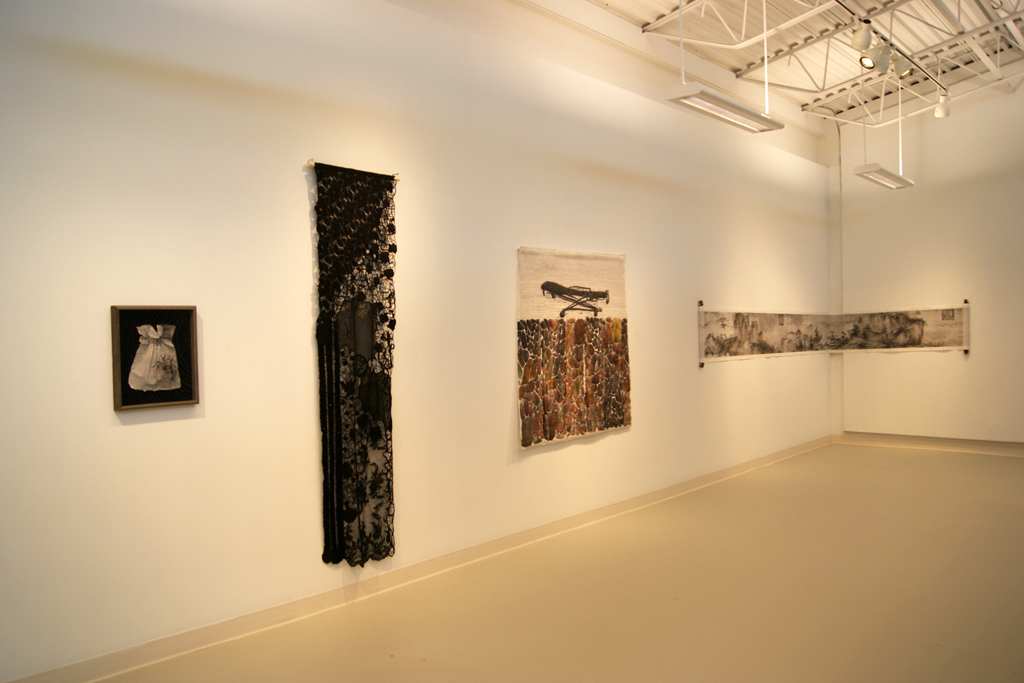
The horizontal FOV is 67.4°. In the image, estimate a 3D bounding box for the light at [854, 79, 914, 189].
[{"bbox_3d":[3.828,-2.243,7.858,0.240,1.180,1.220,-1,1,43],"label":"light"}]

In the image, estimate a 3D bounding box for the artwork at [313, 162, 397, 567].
[{"bbox_3d":[-0.893,0.150,4.522,0.050,2.307,0.568,-1,1,43],"label":"artwork"}]

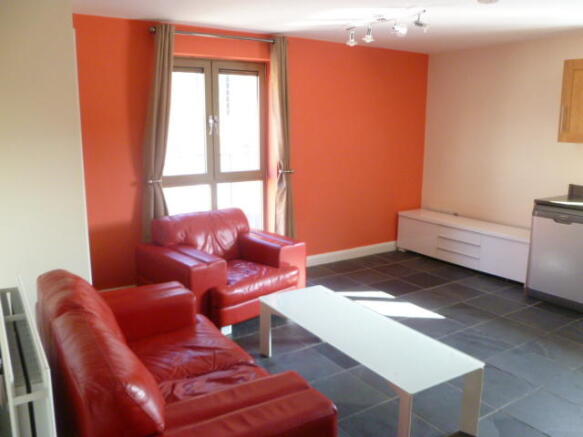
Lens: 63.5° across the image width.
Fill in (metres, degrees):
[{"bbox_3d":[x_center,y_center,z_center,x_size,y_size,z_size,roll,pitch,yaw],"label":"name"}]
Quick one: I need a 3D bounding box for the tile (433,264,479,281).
[{"bbox_3d":[1.677,0.586,4.971,0.400,0.013,0.400,-7,13,-31],"label":"tile"}]

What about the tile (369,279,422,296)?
[{"bbox_3d":[0.988,0.668,4.553,0.400,0.013,0.400,-7,13,-31],"label":"tile"}]

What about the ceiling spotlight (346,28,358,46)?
[{"bbox_3d":[0.532,-1.577,4.138,0.100,0.140,0.100,-7,12,-31],"label":"ceiling spotlight"}]

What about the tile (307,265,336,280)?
[{"bbox_3d":[0.268,0.591,5.073,0.399,0.012,0.399,-7,13,-31],"label":"tile"}]

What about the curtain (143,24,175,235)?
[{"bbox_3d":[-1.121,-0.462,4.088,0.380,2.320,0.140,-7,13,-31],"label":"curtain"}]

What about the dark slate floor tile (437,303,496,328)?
[{"bbox_3d":[1.445,0.802,3.944,0.399,0.012,0.399,-7,13,-31],"label":"dark slate floor tile"}]

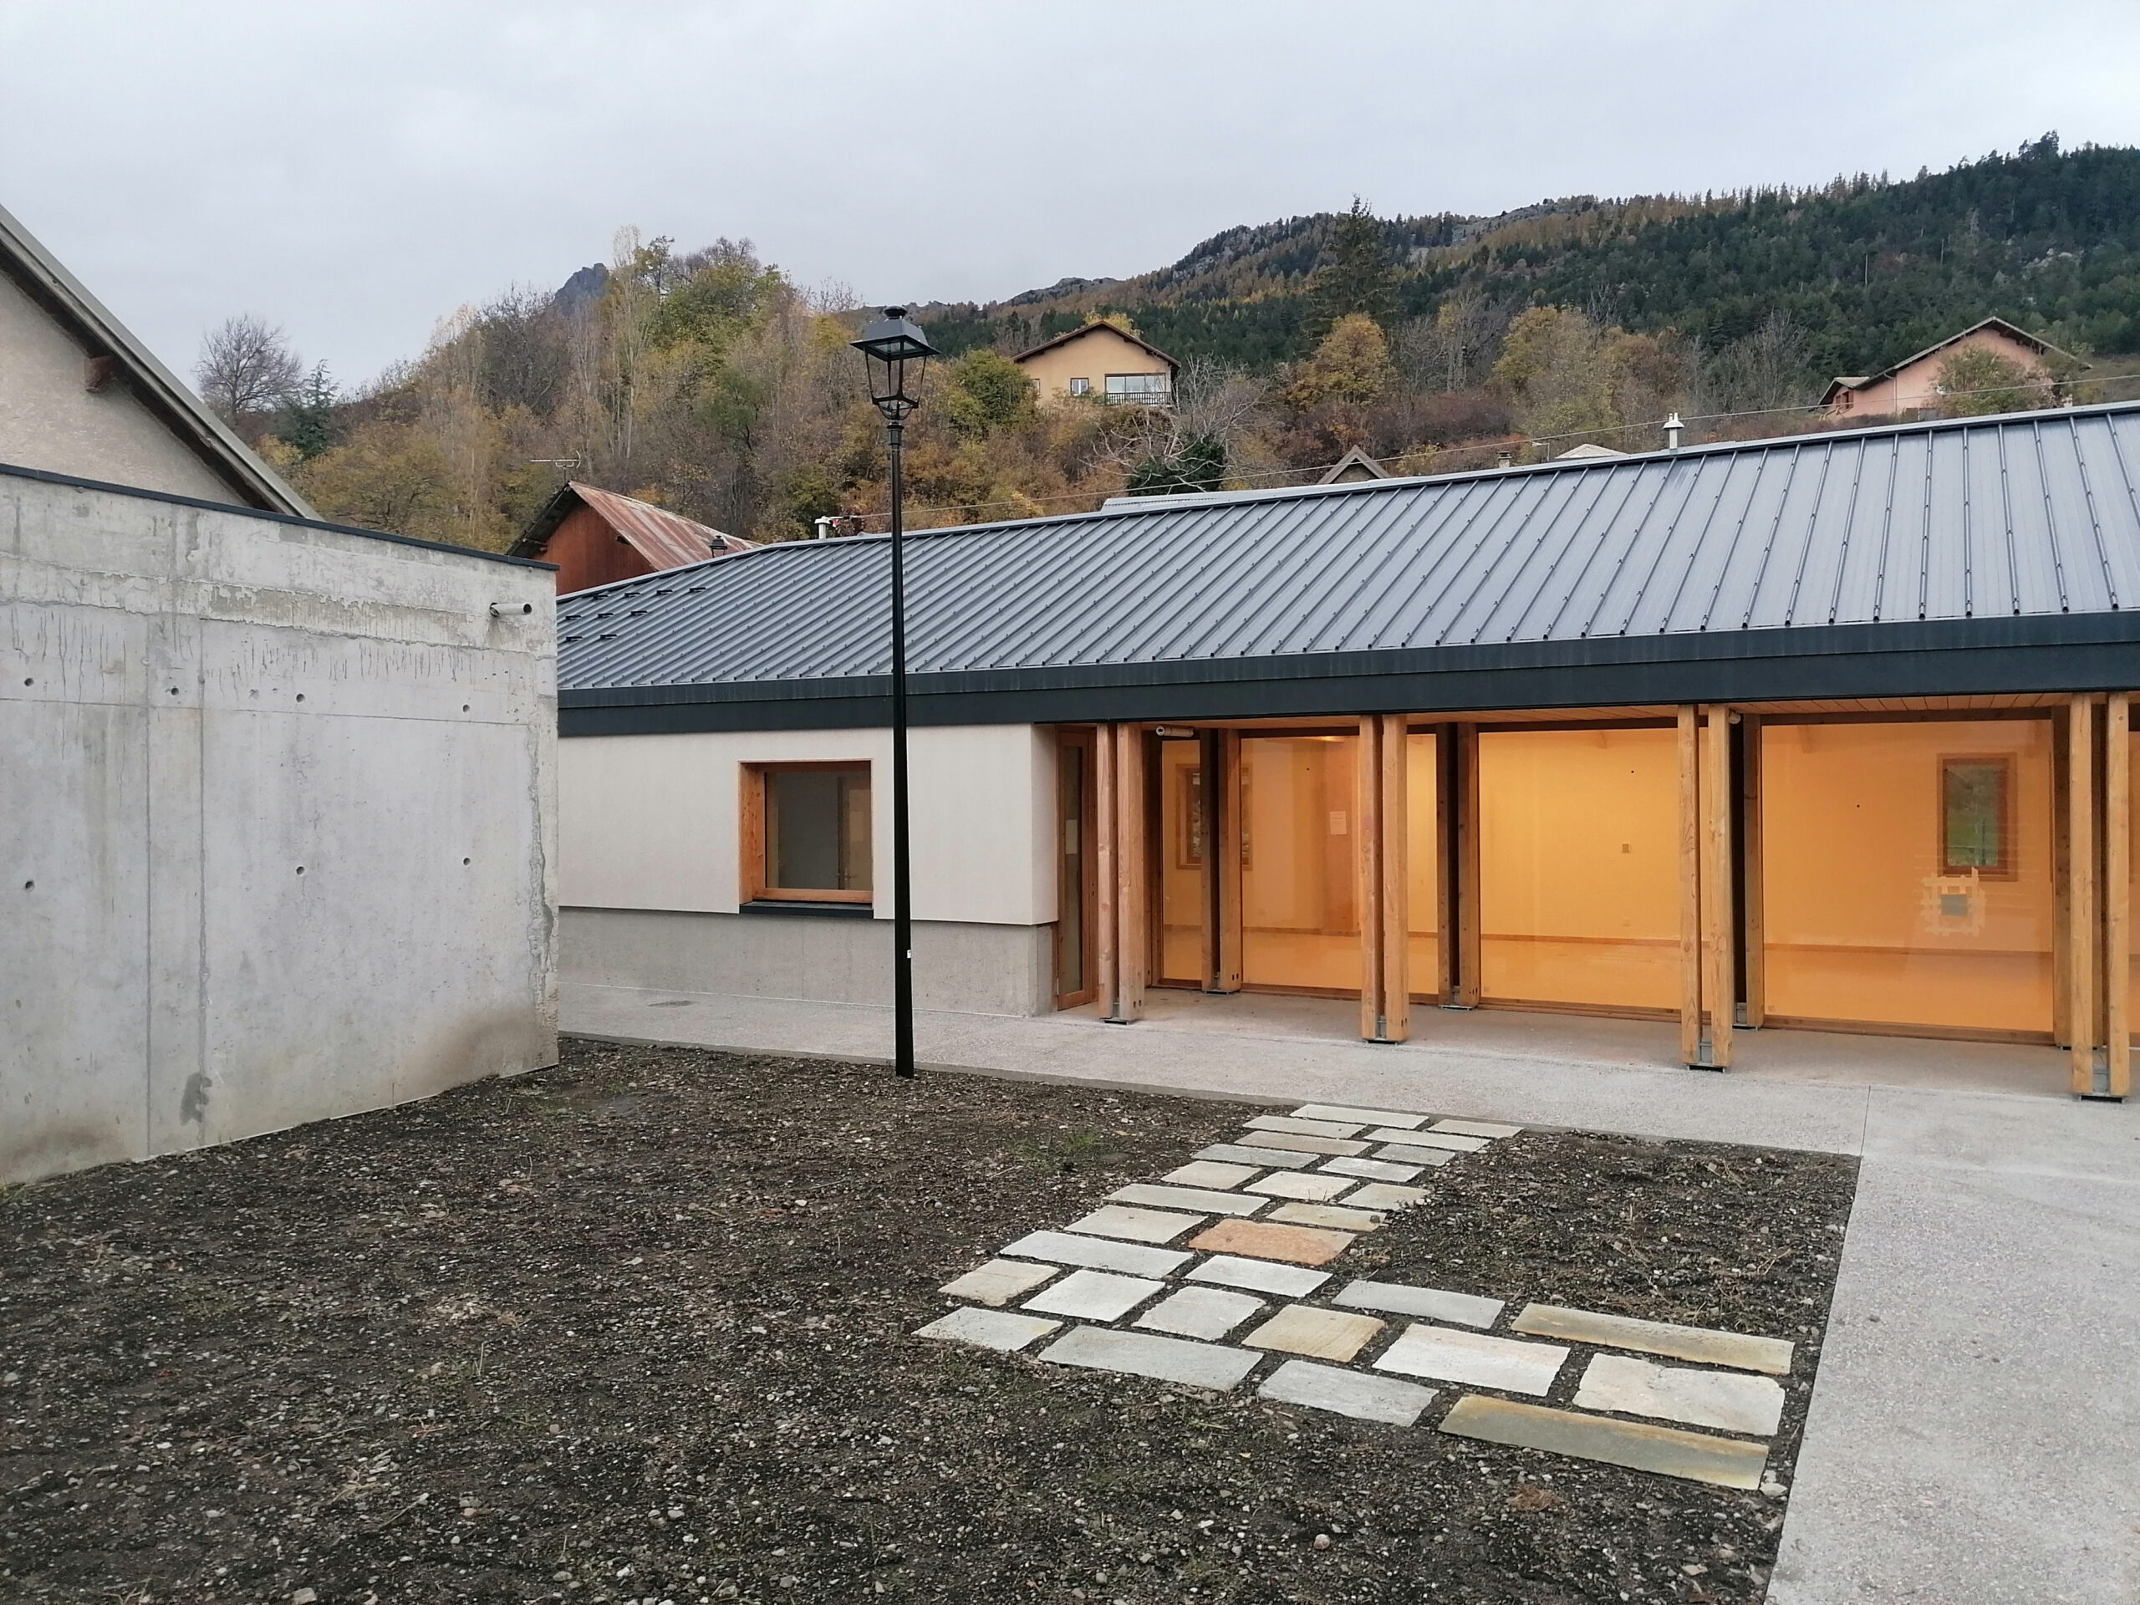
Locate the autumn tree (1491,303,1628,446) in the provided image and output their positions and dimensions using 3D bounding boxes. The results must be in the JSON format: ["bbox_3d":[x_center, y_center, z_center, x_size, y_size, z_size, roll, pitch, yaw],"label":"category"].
[{"bbox_3d":[29.832,-25.898,102.000,8.000,8.800,7.600,0,0,0],"label":"autumn tree"}]

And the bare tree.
[{"bbox_3d":[-54.152,-28.260,110.000,7.100,8.200,7.000,0,0,0],"label":"bare tree"}]

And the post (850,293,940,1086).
[{"bbox_3d":[-1.034,-0.669,10.200,0.390,4.710,0.390,0,1,45],"label":"post"}]

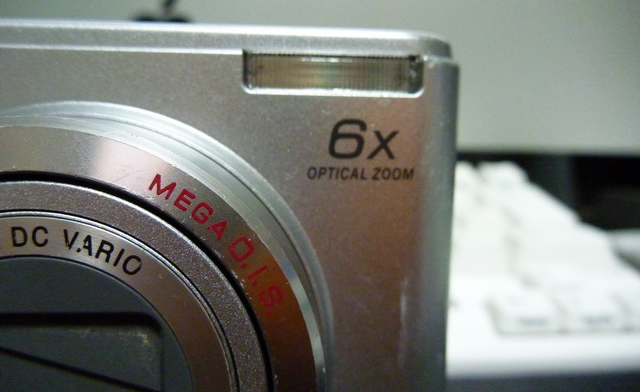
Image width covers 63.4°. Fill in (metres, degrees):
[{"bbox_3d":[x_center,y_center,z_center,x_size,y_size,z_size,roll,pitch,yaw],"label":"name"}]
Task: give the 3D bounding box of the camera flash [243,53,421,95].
[{"bbox_3d":[0.001,-0.013,0.054,0.018,0.004,0.004,0,7,-4],"label":"camera flash"}]

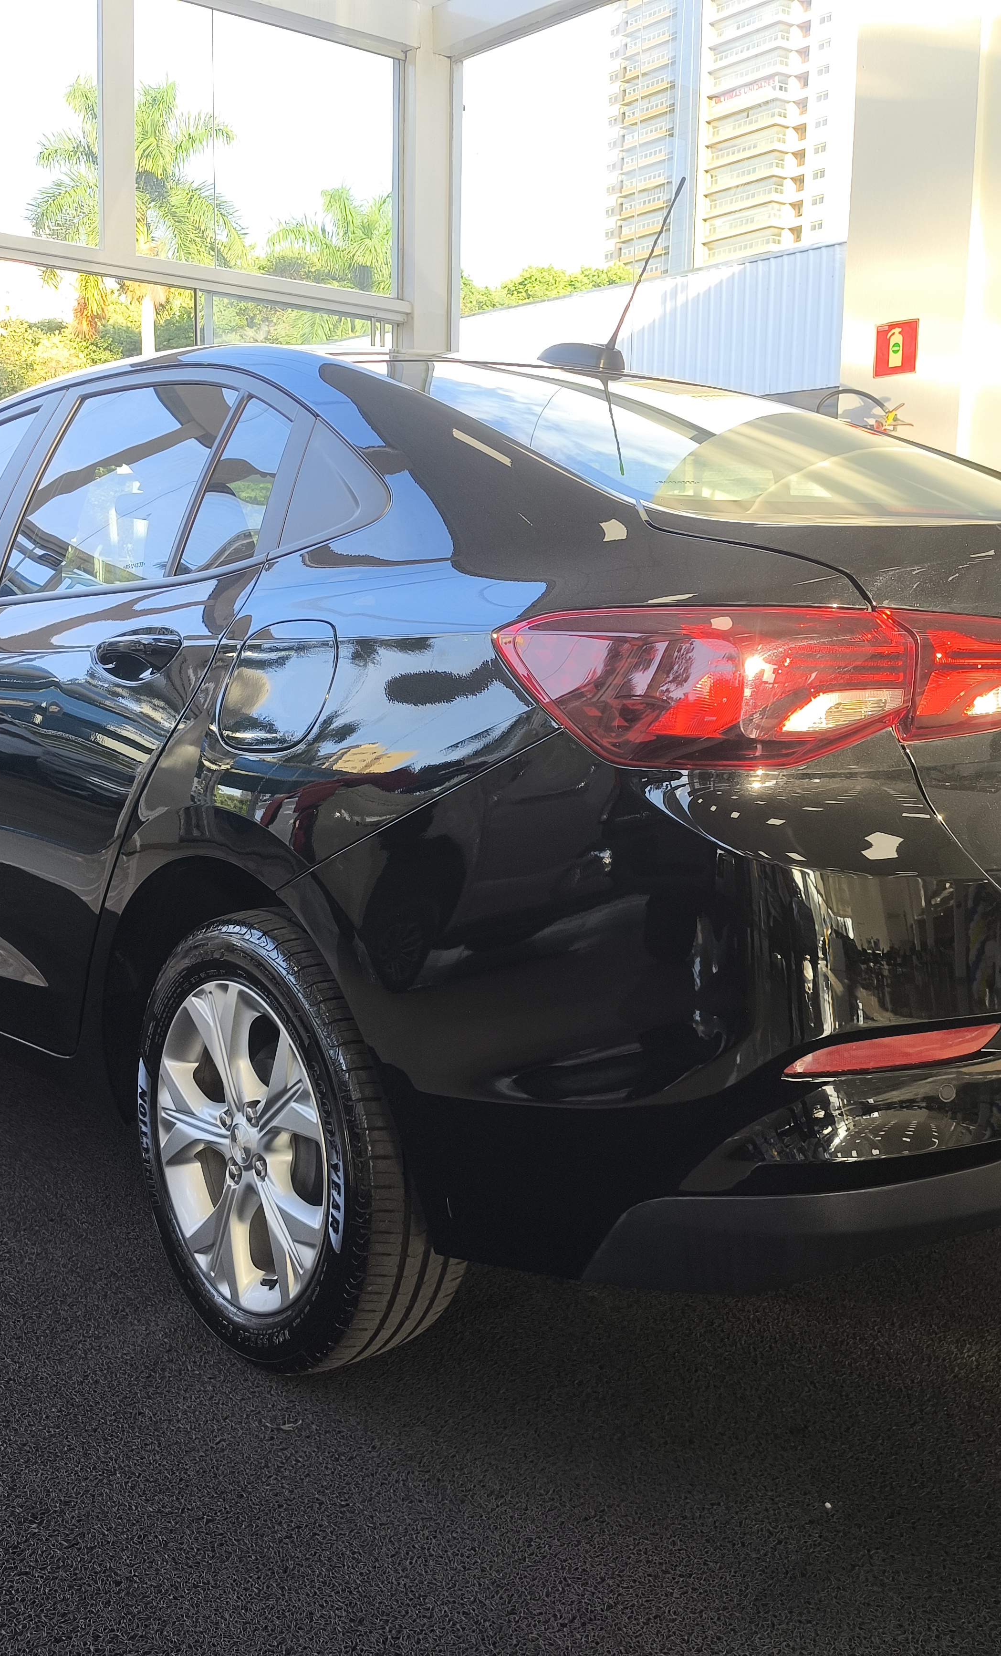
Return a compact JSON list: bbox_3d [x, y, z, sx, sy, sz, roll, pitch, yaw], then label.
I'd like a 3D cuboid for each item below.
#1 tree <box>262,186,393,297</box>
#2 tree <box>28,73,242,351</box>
[{"bbox_3d":[-4.659,-14.332,55.320,6.610,14.900,6.610,1,8,0],"label":"tree"},{"bbox_3d":[-10.394,-13.515,46.406,6.140,15.640,6.140,1,8,0],"label":"tree"}]

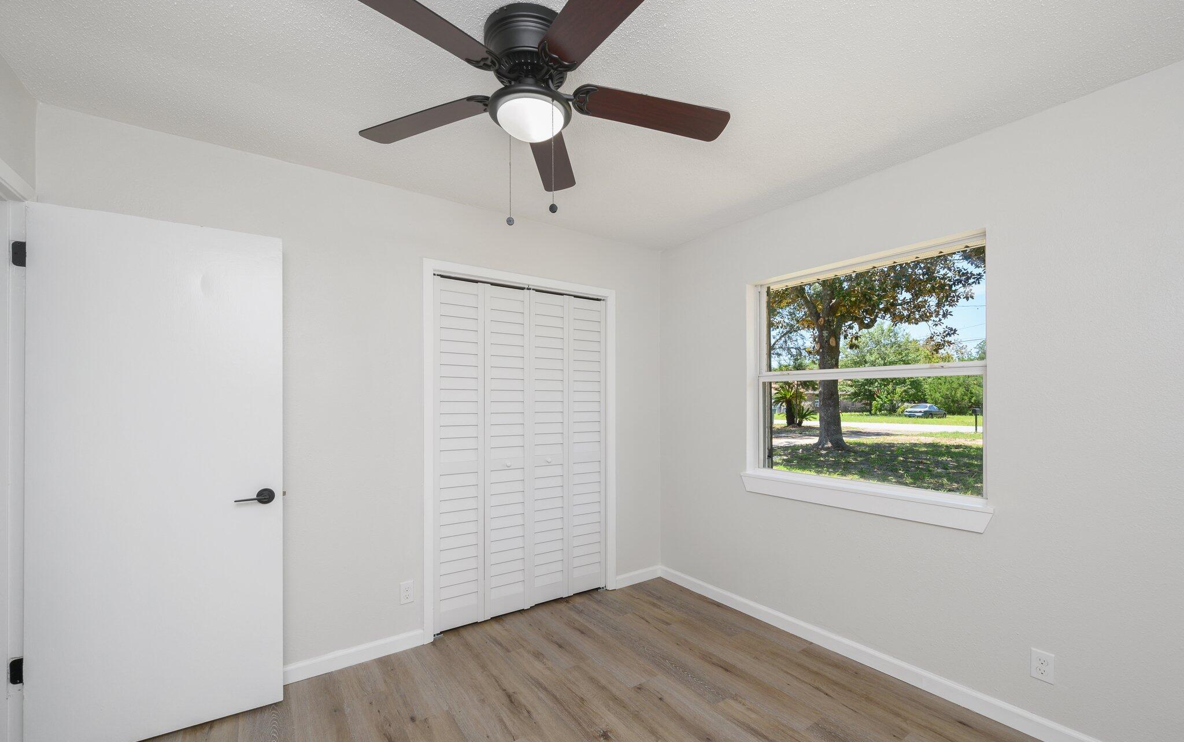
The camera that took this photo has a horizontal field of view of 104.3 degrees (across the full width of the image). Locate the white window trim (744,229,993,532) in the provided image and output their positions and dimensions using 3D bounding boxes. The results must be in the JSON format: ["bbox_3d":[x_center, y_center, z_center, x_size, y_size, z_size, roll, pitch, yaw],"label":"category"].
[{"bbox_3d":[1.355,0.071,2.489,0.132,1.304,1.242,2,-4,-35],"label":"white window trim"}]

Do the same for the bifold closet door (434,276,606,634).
[{"bbox_3d":[-0.392,0.478,2.928,1.206,2.004,0.035,2,-4,-35],"label":"bifold closet door"}]

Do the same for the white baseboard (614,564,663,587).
[{"bbox_3d":[0.351,1.505,3.365,0.447,0.088,0.015,2,-4,-35],"label":"white baseboard"}]

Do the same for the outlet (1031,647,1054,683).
[{"bbox_3d":[1.754,1.152,1.790,0.007,0.113,0.071,2,-4,-35],"label":"outlet"}]

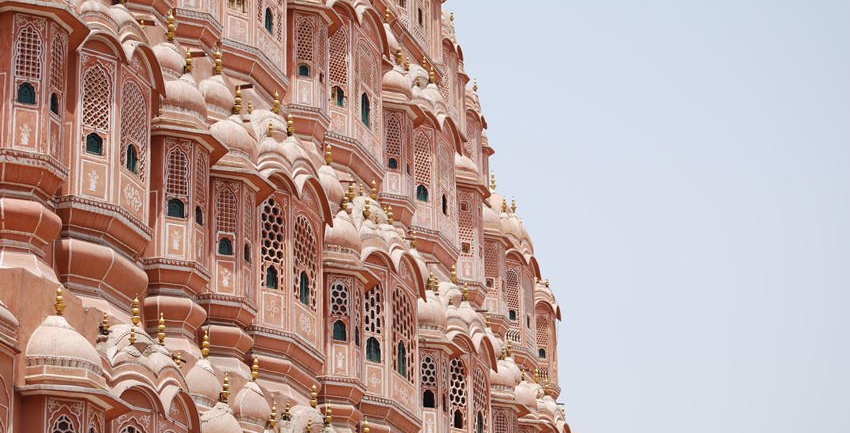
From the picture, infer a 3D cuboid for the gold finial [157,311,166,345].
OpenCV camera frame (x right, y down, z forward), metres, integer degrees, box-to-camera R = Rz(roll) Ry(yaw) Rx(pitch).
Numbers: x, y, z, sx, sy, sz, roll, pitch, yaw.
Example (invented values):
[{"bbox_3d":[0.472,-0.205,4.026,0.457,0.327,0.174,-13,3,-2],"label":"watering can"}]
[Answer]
[{"bbox_3d":[-3.241,1.377,27.044,0.111,0.419,0.111,-1,-17,0],"label":"gold finial"}]

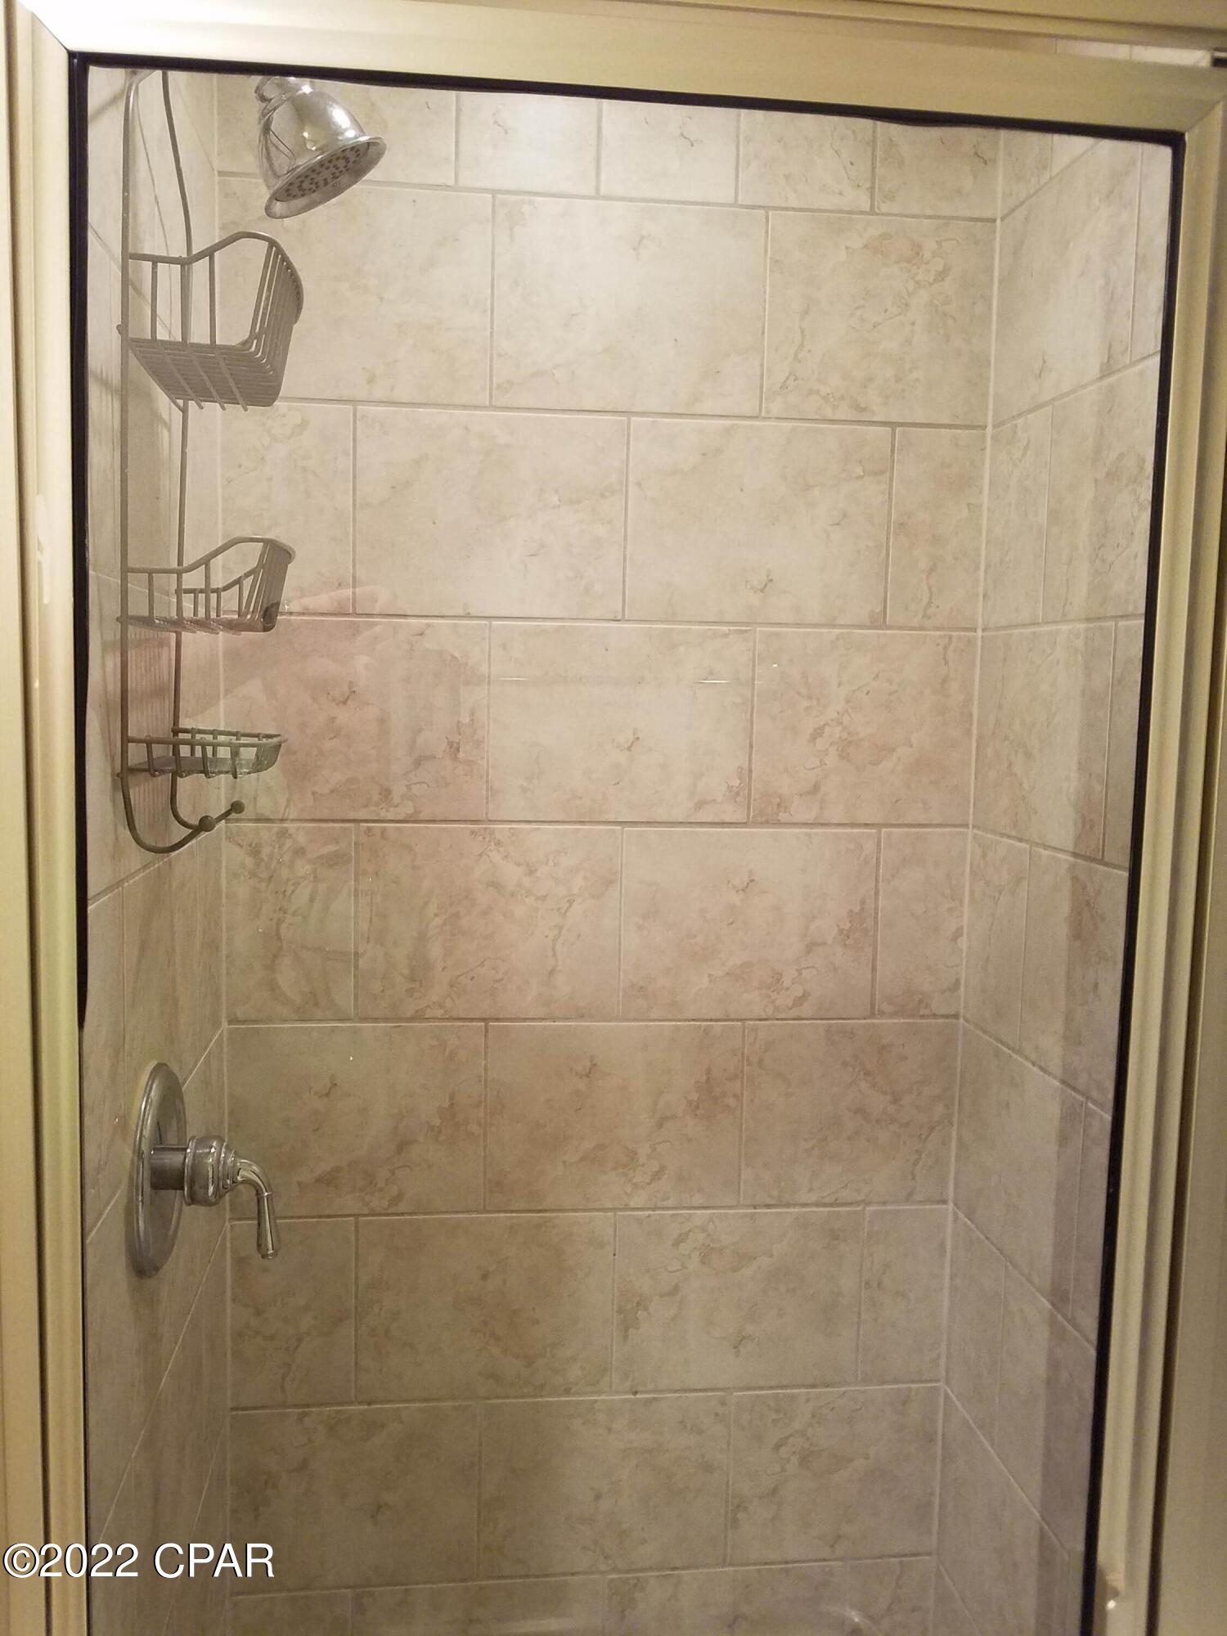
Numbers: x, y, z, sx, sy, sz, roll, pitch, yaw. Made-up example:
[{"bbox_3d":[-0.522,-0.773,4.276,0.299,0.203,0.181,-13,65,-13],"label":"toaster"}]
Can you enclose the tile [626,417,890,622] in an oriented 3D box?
[{"bbox_3d":[0.177,-0.356,1.494,0.318,0.240,0.010,1,5,-6],"label":"tile"}]

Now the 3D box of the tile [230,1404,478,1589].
[{"bbox_3d":[-0.323,0.851,1.542,0.304,0.239,0.010,1,6,-6],"label":"tile"}]

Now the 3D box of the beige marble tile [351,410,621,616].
[{"bbox_3d":[-0.137,-0.343,1.400,0.305,0.230,0.010,1,6,-6],"label":"beige marble tile"}]

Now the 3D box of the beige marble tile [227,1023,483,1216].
[{"bbox_3d":[-0.310,0.367,1.494,0.305,0.239,0.010,1,6,-6],"label":"beige marble tile"}]

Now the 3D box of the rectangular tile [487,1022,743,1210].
[{"bbox_3d":[0.002,0.375,1.547,0.318,0.240,0.010,1,5,-6],"label":"rectangular tile"}]

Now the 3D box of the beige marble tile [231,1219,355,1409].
[{"bbox_3d":[-0.393,0.608,1.510,0.149,0.237,0.010,1,6,-6],"label":"beige marble tile"}]

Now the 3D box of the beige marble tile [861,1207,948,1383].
[{"bbox_3d":[0.376,0.618,1.591,0.108,0.237,0.010,1,6,-6],"label":"beige marble tile"}]

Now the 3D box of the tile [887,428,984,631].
[{"bbox_3d":[0.398,-0.354,1.516,0.117,0.240,0.010,1,5,-6],"label":"tile"}]

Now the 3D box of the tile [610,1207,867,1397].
[{"bbox_3d":[0.158,0.621,1.586,0.318,0.240,0.010,1,5,-6],"label":"tile"}]

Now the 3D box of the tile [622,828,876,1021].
[{"bbox_3d":[0.163,0.127,1.475,0.305,0.230,0.010,1,6,-6],"label":"tile"}]

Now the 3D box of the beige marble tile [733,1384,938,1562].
[{"bbox_3d":[0.288,0.858,1.606,0.276,0.238,0.010,1,6,-6],"label":"beige marble tile"}]

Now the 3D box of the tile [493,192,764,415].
[{"bbox_3d":[0.021,-0.602,1.454,0.318,0.240,0.010,1,5,-6],"label":"tile"}]

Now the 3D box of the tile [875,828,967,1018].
[{"bbox_3d":[0.372,0.130,1.495,0.107,0.230,0.010,1,6,-6],"label":"tile"}]

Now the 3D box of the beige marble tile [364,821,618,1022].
[{"bbox_3d":[-0.146,0.124,1.445,0.305,0.230,0.010,1,6,-6],"label":"beige marble tile"}]

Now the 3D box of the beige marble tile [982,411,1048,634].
[{"bbox_3d":[0.468,-0.339,1.419,0.010,0.238,0.154,0,6,-8],"label":"beige marble tile"}]

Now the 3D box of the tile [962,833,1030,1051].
[{"bbox_3d":[0.445,0.138,1.424,0.010,0.230,0.142,0,6,-9],"label":"tile"}]

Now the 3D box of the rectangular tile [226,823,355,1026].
[{"bbox_3d":[-0.390,0.127,1.483,0.147,0.240,0.010,1,5,-6],"label":"rectangular tile"}]

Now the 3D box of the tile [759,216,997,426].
[{"bbox_3d":[0.307,-0.573,1.420,0.266,0.230,0.010,1,6,-6],"label":"tile"}]

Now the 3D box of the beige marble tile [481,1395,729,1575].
[{"bbox_3d":[-0.010,0.854,1.575,0.316,0.238,0.010,1,6,-6],"label":"beige marble tile"}]

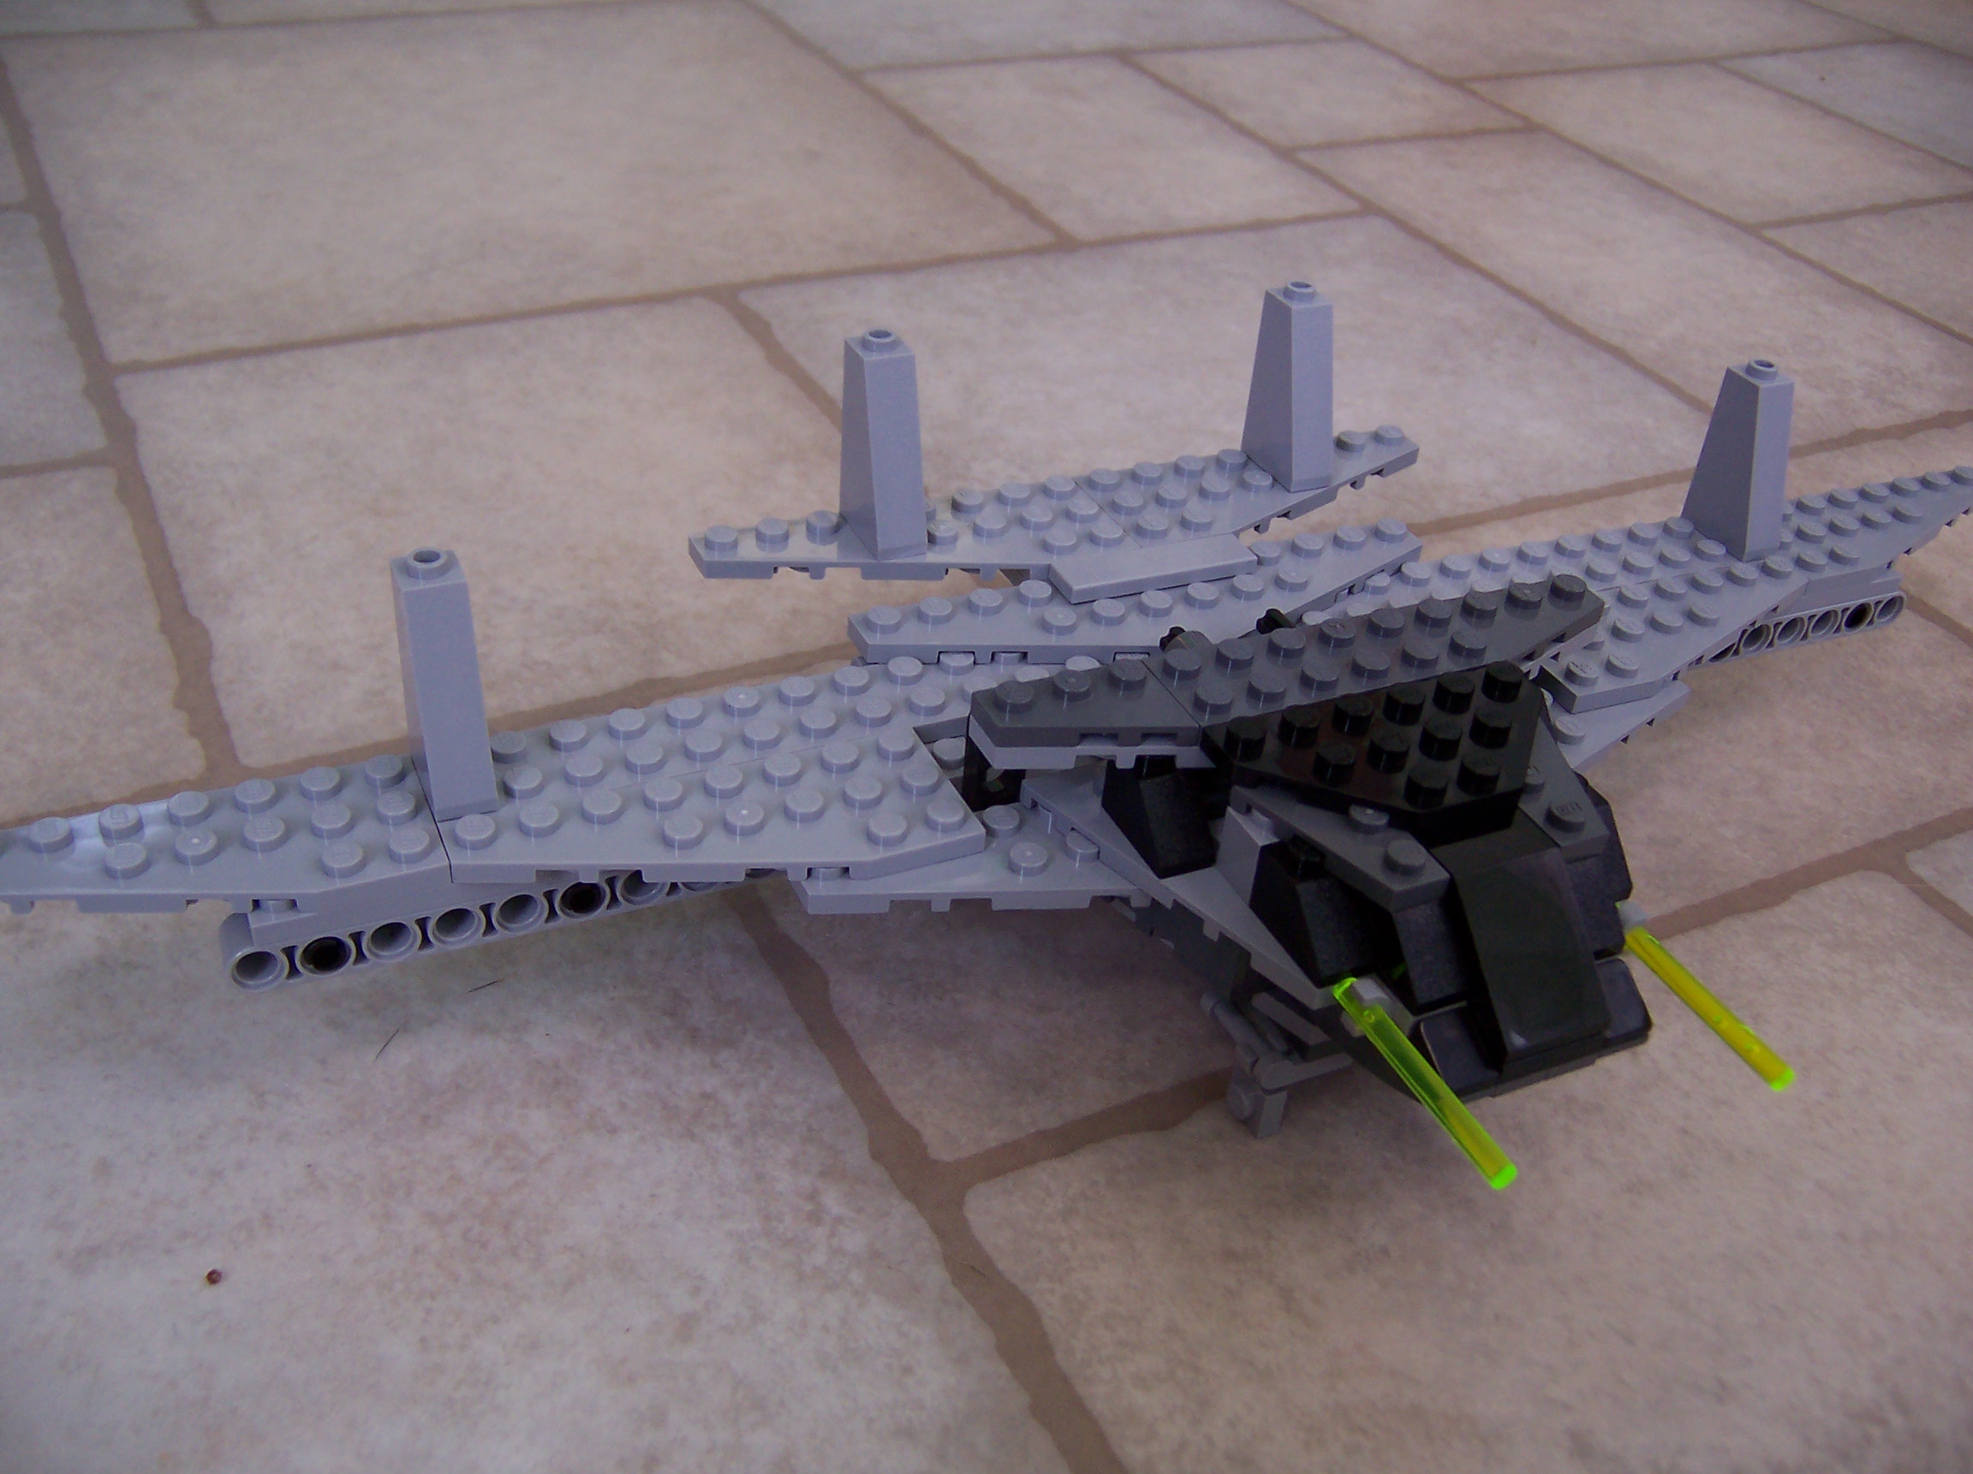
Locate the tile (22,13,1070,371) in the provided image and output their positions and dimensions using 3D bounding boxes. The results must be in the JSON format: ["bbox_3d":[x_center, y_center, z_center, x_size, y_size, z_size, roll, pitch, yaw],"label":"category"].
[{"bbox_3d":[-0.133,-0.161,0.520,0.231,0.010,0.220,-14,40,-25],"label":"tile"}]

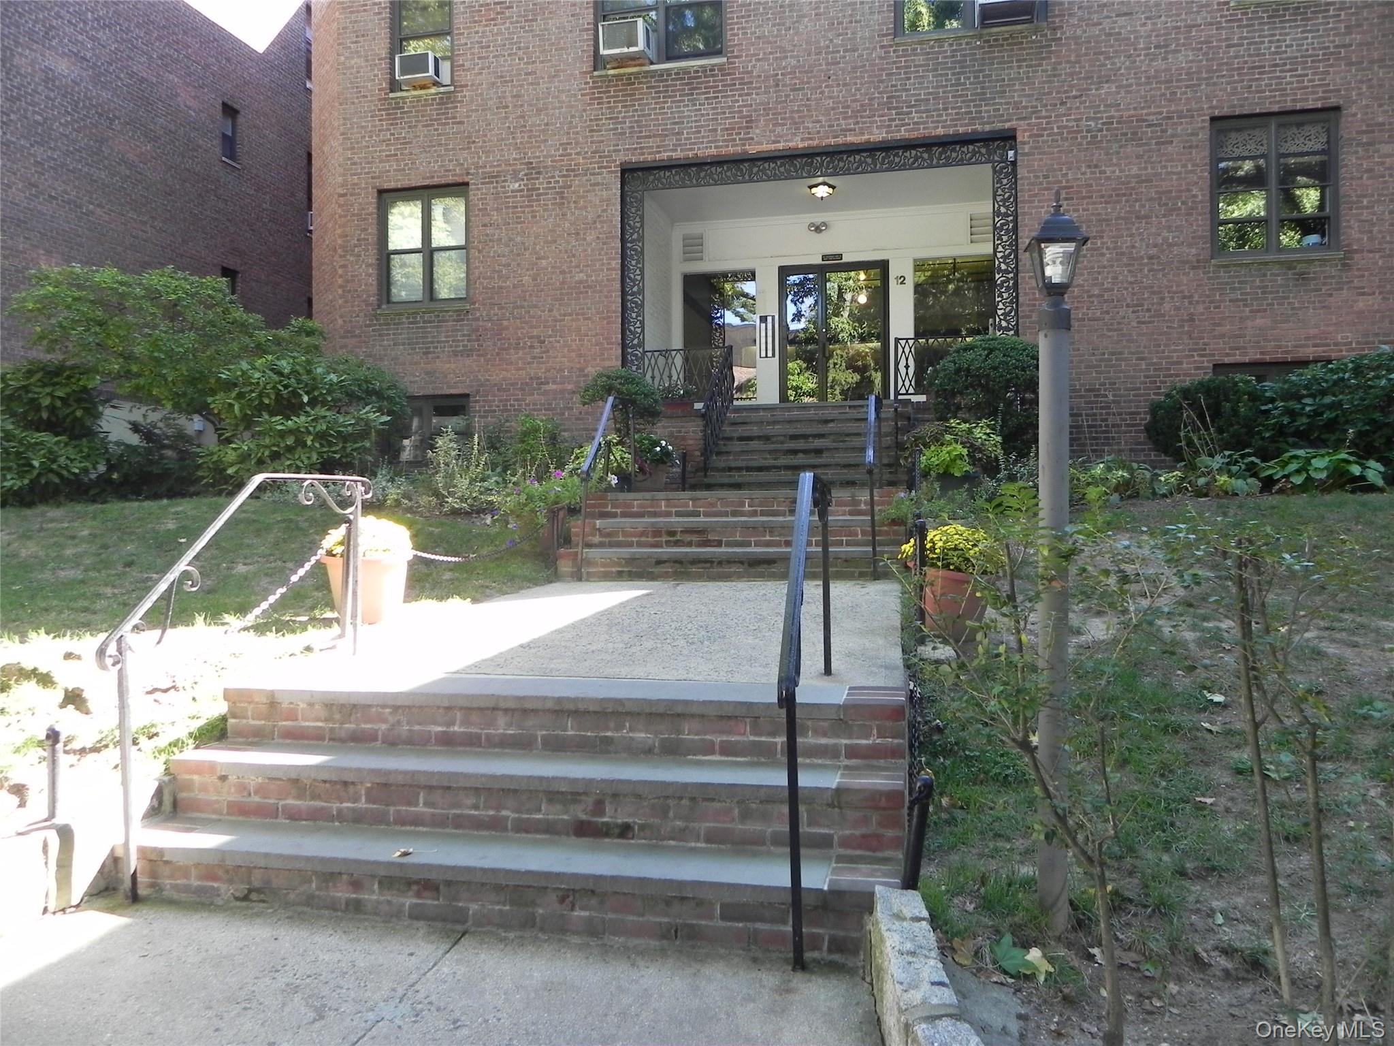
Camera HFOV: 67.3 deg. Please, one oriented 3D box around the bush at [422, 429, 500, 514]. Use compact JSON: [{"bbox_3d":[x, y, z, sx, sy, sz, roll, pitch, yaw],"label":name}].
[{"bbox_3d":[-2.509,-0.564,11.107,0.860,0.900,0.750,0,-1,0],"label":"bush"}]

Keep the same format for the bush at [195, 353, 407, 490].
[{"bbox_3d":[-4.501,-1.117,11.963,2.200,1.580,1.700,0,-1,0],"label":"bush"}]

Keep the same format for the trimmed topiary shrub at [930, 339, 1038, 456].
[{"bbox_3d":[3.070,-1.287,11.200,1.188,1.421,1.120,0,0,13],"label":"trimmed topiary shrub"}]

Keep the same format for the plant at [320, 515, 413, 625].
[{"bbox_3d":[-1.750,0.247,5.625,0.470,0.558,0.470,0,-1,0],"label":"plant"}]

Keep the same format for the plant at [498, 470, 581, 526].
[{"bbox_3d":[-1.160,-0.174,7.800,0.641,0.422,0.520,0,0,13],"label":"plant"}]

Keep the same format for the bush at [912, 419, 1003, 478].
[{"bbox_3d":[2.168,-0.627,8.747,0.740,0.500,0.650,0,-1,0],"label":"bush"}]

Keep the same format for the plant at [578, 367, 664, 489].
[{"bbox_3d":[-0.743,-0.923,10.200,0.838,1.199,0.800,0,0,0],"label":"plant"}]

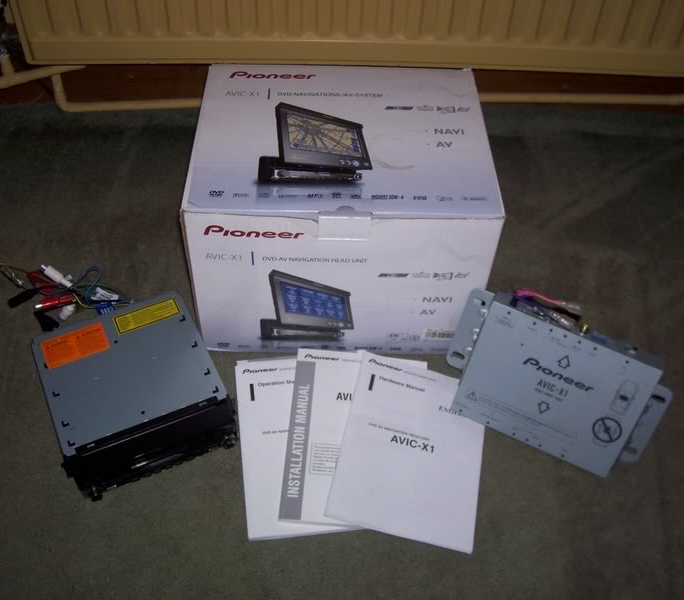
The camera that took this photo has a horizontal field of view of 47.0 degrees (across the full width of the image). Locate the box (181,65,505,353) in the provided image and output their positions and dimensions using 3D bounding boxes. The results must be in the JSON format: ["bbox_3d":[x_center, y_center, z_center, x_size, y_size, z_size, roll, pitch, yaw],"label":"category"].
[{"bbox_3d":[-0.001,-0.112,0.966,0.324,0.224,0.270,1,48,-1],"label":"box"}]

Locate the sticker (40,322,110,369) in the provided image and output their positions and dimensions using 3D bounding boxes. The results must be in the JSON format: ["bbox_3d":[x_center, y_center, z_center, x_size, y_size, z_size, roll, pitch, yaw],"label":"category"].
[{"bbox_3d":[-0.301,0.051,0.890,0.068,0.001,0.041,-18,51,-18],"label":"sticker"}]

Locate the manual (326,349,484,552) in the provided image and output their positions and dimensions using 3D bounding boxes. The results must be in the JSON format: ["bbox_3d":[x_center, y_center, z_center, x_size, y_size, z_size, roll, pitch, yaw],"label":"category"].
[{"bbox_3d":[0.078,0.160,0.863,0.152,0.007,0.215,11,49,5],"label":"manual"}]

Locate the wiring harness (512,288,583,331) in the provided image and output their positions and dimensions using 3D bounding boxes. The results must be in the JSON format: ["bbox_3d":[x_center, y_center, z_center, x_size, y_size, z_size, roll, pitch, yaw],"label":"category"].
[{"bbox_3d":[0.214,0.010,0.815,0.074,0.033,0.033,21,51,16],"label":"wiring harness"}]

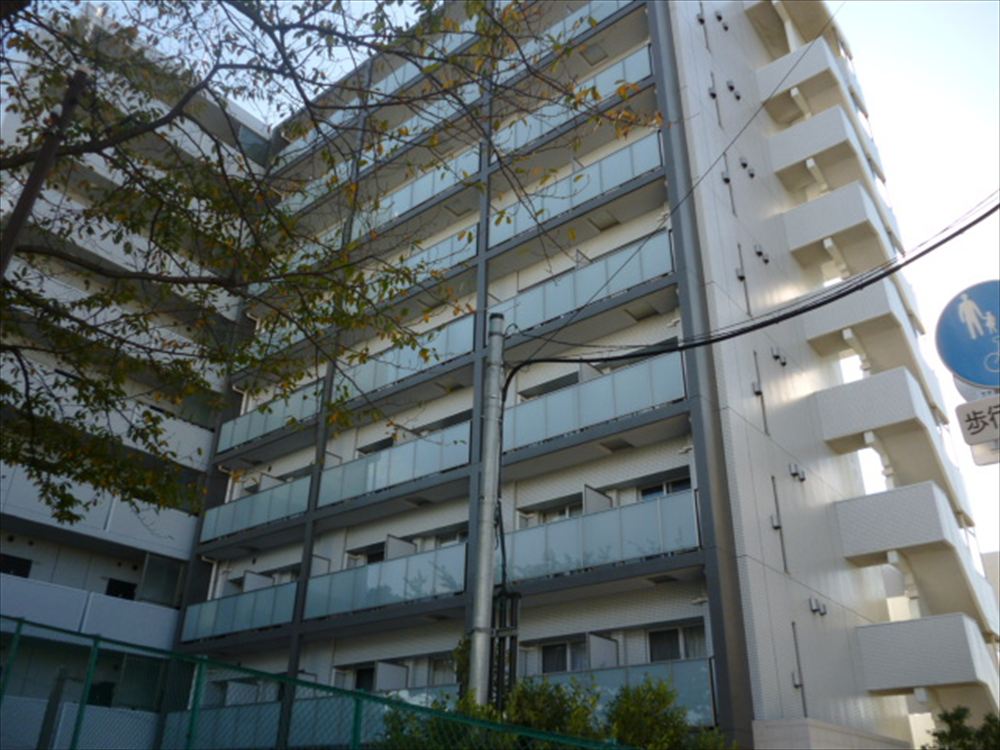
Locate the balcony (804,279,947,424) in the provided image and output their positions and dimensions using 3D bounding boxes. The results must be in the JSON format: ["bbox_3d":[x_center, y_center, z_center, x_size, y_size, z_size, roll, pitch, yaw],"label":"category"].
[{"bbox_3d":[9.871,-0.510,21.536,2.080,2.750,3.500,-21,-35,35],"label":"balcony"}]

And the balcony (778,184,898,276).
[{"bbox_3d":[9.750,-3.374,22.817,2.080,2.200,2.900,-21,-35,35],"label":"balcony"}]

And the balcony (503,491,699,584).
[{"bbox_3d":[1.850,3.365,15.704,4.850,1.100,0.950,-21,-35,35],"label":"balcony"}]

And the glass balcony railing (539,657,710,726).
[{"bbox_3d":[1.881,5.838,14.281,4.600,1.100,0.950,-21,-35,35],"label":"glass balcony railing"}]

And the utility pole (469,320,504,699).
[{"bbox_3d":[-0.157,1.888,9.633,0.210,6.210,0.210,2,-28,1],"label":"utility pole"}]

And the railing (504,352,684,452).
[{"bbox_3d":[1.621,0.666,16.757,4.850,1.040,0.130,-21,-35,35],"label":"railing"}]

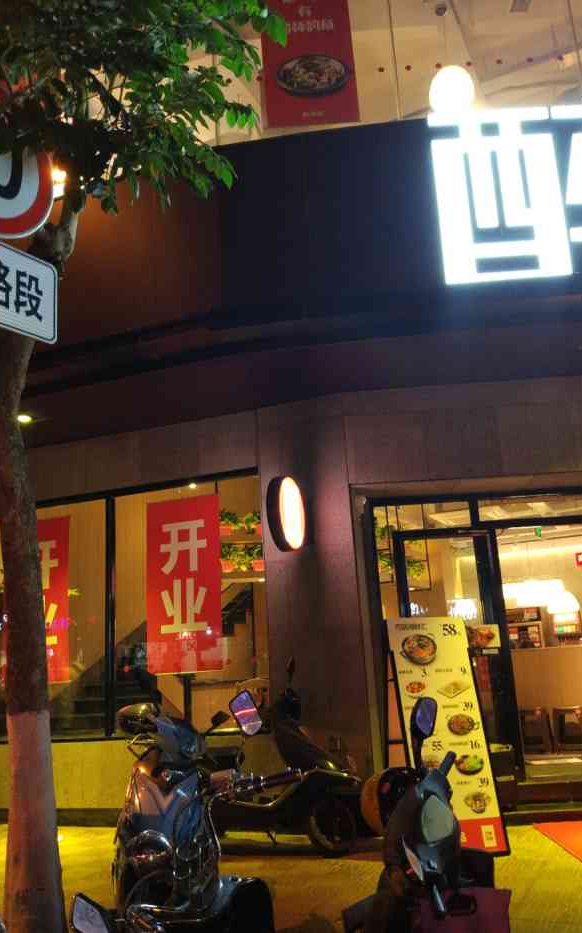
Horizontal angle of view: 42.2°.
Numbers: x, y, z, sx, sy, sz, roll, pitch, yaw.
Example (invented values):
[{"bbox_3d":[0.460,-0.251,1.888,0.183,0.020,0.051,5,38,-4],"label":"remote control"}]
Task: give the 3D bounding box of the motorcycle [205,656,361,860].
[{"bbox_3d":[-0.332,2.095,5.461,1.750,1.300,0.700,-8,-14,20],"label":"motorcycle"}]

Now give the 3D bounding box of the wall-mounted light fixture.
[{"bbox_3d":[-0.036,0.363,5.831,0.110,0.568,0.568,-8,-14,20],"label":"wall-mounted light fixture"}]

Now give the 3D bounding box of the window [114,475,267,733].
[{"bbox_3d":[-0.895,1.200,6.456,1.464,2.074,0.080,-8,-14,20],"label":"window"}]

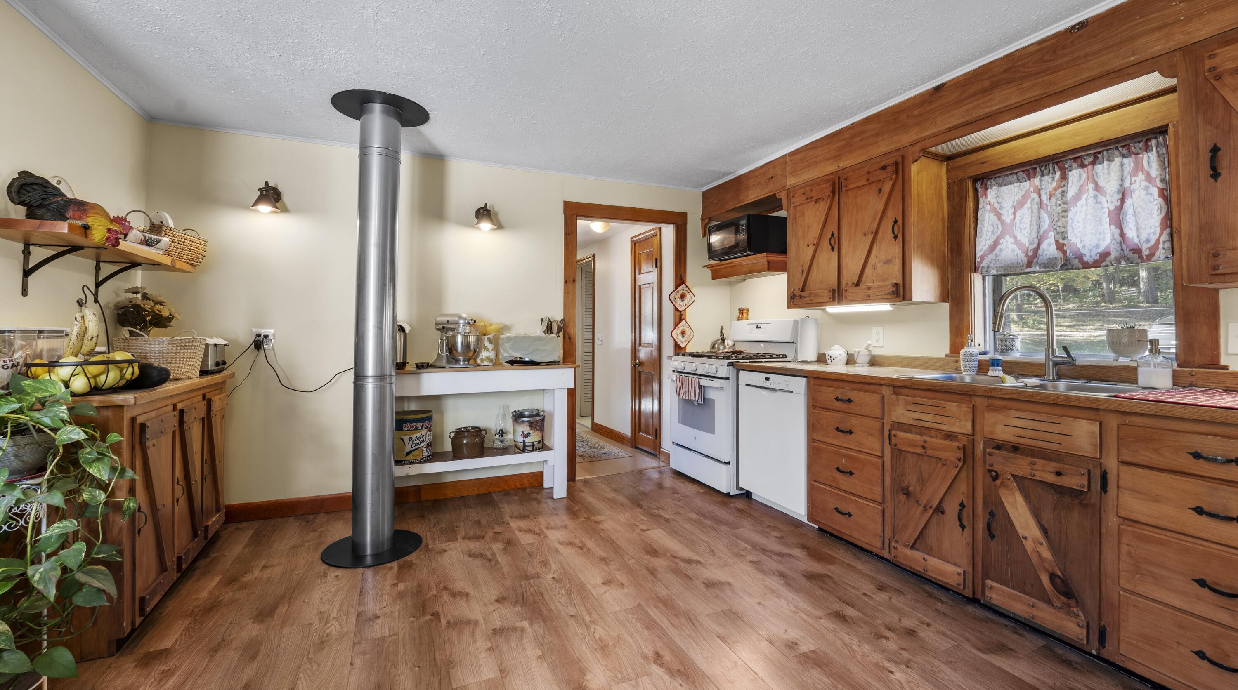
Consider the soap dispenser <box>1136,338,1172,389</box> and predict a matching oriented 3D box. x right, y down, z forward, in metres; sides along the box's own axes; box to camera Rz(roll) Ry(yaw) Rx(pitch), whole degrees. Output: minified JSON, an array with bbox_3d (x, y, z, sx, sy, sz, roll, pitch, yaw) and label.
[{"bbox_3d":[2.022,0.069,1.817,0.078,0.190,0.082,-1,2,-35],"label":"soap dispenser"}]

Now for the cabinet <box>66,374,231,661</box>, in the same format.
[{"bbox_3d":[-2.128,0.602,2.143,0.420,0.890,1.330,0,1,-27],"label":"cabinet"}]

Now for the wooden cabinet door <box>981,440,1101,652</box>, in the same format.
[{"bbox_3d":[1.527,0.707,1.761,0.038,0.651,0.356,-1,2,-24],"label":"wooden cabinet door"}]

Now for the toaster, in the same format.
[{"bbox_3d":[-2.383,0.063,2.665,0.270,0.190,0.270,-1,2,-25],"label":"toaster"}]

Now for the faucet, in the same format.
[{"bbox_3d":[1.809,-0.054,2.077,0.275,0.410,0.115,0,1,3],"label":"faucet"}]

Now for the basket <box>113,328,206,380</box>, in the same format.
[{"bbox_3d":[-2.292,0.043,2.409,0.325,0.240,0.190,0,1,8],"label":"basket"}]

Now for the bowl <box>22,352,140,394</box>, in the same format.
[{"bbox_3d":[-1.866,0.106,1.685,0.270,0.120,0.270,0,1,-25],"label":"bowl"}]

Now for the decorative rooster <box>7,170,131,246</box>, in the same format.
[{"bbox_3d":[-1.942,-0.476,1.704,0.305,0.225,0.150,-1,2,-28],"label":"decorative rooster"}]

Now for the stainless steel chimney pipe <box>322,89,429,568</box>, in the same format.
[{"bbox_3d":[-1.247,-0.074,2.480,0.460,2.250,0.460,0,1,-25],"label":"stainless steel chimney pipe"}]

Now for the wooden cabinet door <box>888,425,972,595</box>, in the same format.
[{"bbox_3d":[1.363,0.699,2.120,0.038,0.653,0.358,-1,2,-24],"label":"wooden cabinet door"}]

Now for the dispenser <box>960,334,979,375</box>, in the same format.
[{"bbox_3d":[1.753,0.049,2.407,0.074,0.200,0.076,1,1,44],"label":"dispenser"}]

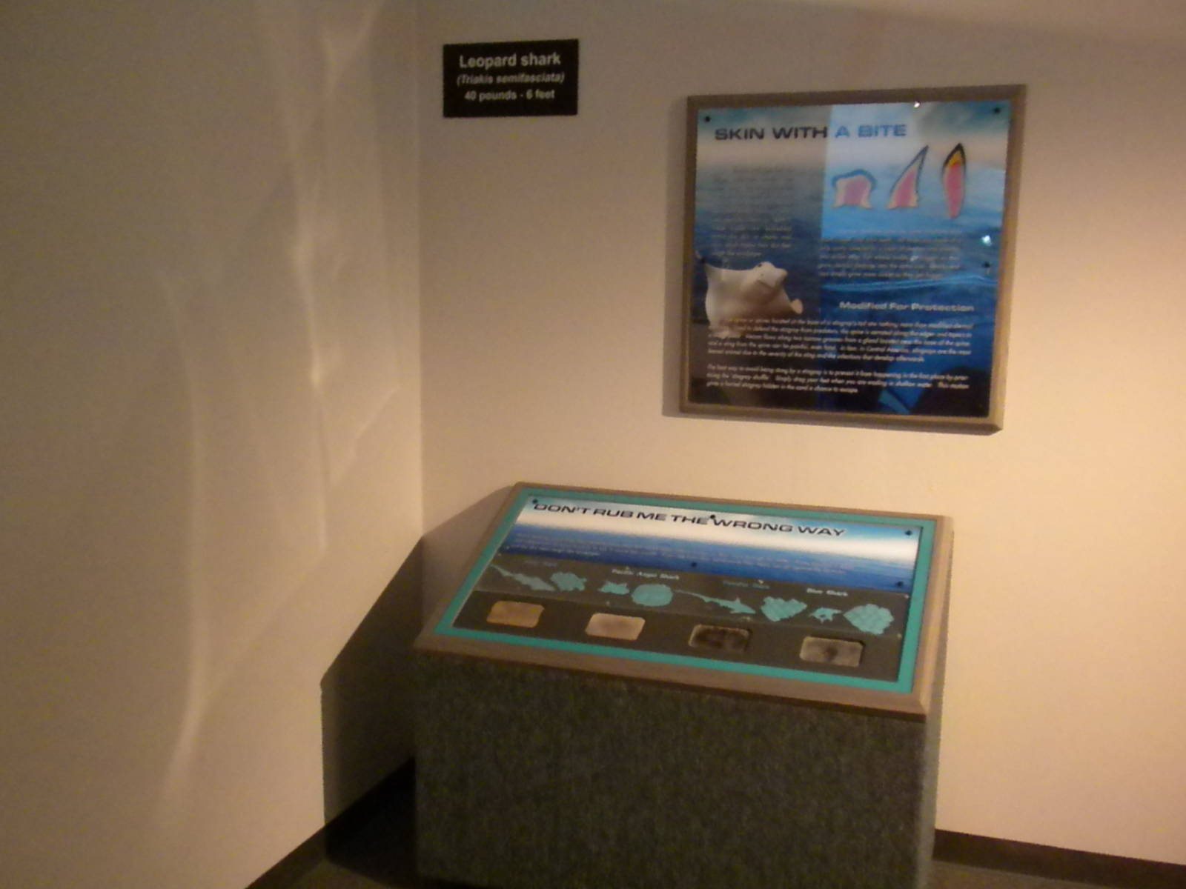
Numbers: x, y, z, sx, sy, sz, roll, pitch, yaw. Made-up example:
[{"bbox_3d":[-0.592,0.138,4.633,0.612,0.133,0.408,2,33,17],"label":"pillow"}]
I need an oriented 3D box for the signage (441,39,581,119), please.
[{"bbox_3d":[-0.227,-0.998,3.464,0.396,0.197,0.010,4,9,19],"label":"signage"}]

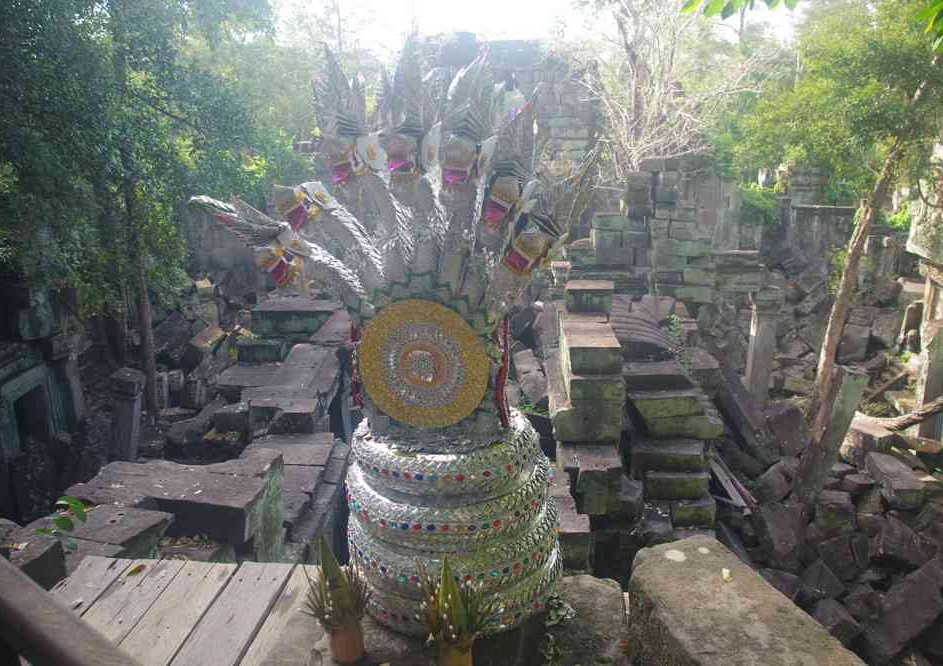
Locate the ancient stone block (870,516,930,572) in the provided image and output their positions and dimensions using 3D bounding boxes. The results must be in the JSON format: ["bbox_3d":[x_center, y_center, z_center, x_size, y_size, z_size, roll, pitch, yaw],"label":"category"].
[{"bbox_3d":[4.513,2.199,7.900,0.460,0.380,0.420,13,17,10],"label":"ancient stone block"}]

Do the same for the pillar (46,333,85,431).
[{"bbox_3d":[-5.527,0.674,10.200,0.400,1.350,0.400,-2,13,-8],"label":"pillar"}]

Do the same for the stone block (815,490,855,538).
[{"bbox_3d":[4.081,2.035,8.400,0.370,0.330,0.380,5,17,18],"label":"stone block"}]

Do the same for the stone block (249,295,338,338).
[{"bbox_3d":[-1.997,-0.176,8.500,0.930,0.320,0.600,-1,13,-3],"label":"stone block"}]

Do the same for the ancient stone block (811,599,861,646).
[{"bbox_3d":[3.299,2.637,6.800,0.380,0.280,0.400,-1,16,1],"label":"ancient stone block"}]

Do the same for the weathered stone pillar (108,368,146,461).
[{"bbox_3d":[-5.165,1.263,11.200,0.400,1.500,0.400,9,16,-2],"label":"weathered stone pillar"}]

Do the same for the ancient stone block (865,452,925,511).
[{"bbox_3d":[5.013,1.740,8.900,0.420,0.280,0.900,4,13,16],"label":"ancient stone block"}]

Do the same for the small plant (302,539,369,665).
[{"bbox_3d":[-0.391,0.772,2.170,0.180,0.360,0.180,0,17,3],"label":"small plant"}]

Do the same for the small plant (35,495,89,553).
[{"bbox_3d":[-1.915,0.895,3.500,0.200,0.210,0.180,0,12,0],"label":"small plant"}]

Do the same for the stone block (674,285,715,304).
[{"bbox_3d":[4.375,-0.746,14.700,0.740,0.330,0.550,0,17,3],"label":"stone block"}]

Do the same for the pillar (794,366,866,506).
[{"bbox_3d":[4.240,1.227,8.800,0.360,1.600,0.320,14,12,6],"label":"pillar"}]

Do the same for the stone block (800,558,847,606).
[{"bbox_3d":[3.430,2.431,7.300,0.380,0.330,0.380,9,15,34],"label":"stone block"}]

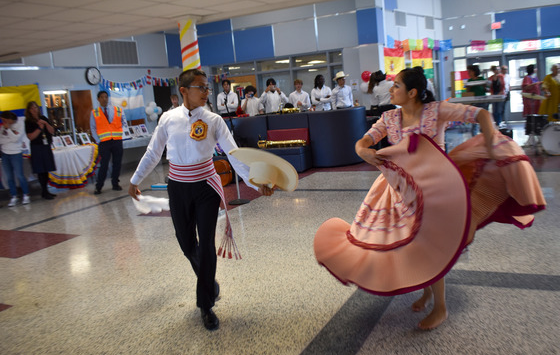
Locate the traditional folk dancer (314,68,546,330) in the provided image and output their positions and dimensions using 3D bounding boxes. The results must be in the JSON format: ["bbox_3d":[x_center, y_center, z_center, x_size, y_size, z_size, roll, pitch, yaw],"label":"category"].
[{"bbox_3d":[0.871,0.116,2.970,1.250,1.480,1.000,0,10,30],"label":"traditional folk dancer"}]

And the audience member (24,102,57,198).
[{"bbox_3d":[-4.239,-0.469,9.092,0.420,1.680,0.520,2,11,39],"label":"audience member"}]

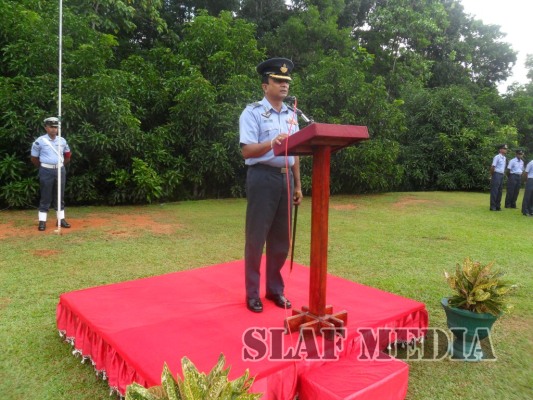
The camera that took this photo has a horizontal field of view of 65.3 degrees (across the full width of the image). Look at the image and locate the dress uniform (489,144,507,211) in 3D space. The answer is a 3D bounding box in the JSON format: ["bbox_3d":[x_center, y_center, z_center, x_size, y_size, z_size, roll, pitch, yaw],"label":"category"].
[{"bbox_3d":[6.279,-0.596,11.311,0.480,1.760,0.370,-4,10,-42],"label":"dress uniform"}]

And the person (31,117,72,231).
[{"bbox_3d":[-3.359,-0.408,6.526,0.600,1.760,0.370,-4,10,-38],"label":"person"}]

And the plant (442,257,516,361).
[{"bbox_3d":[1.507,0.774,2.977,0.500,0.705,0.480,5,8,27],"label":"plant"}]

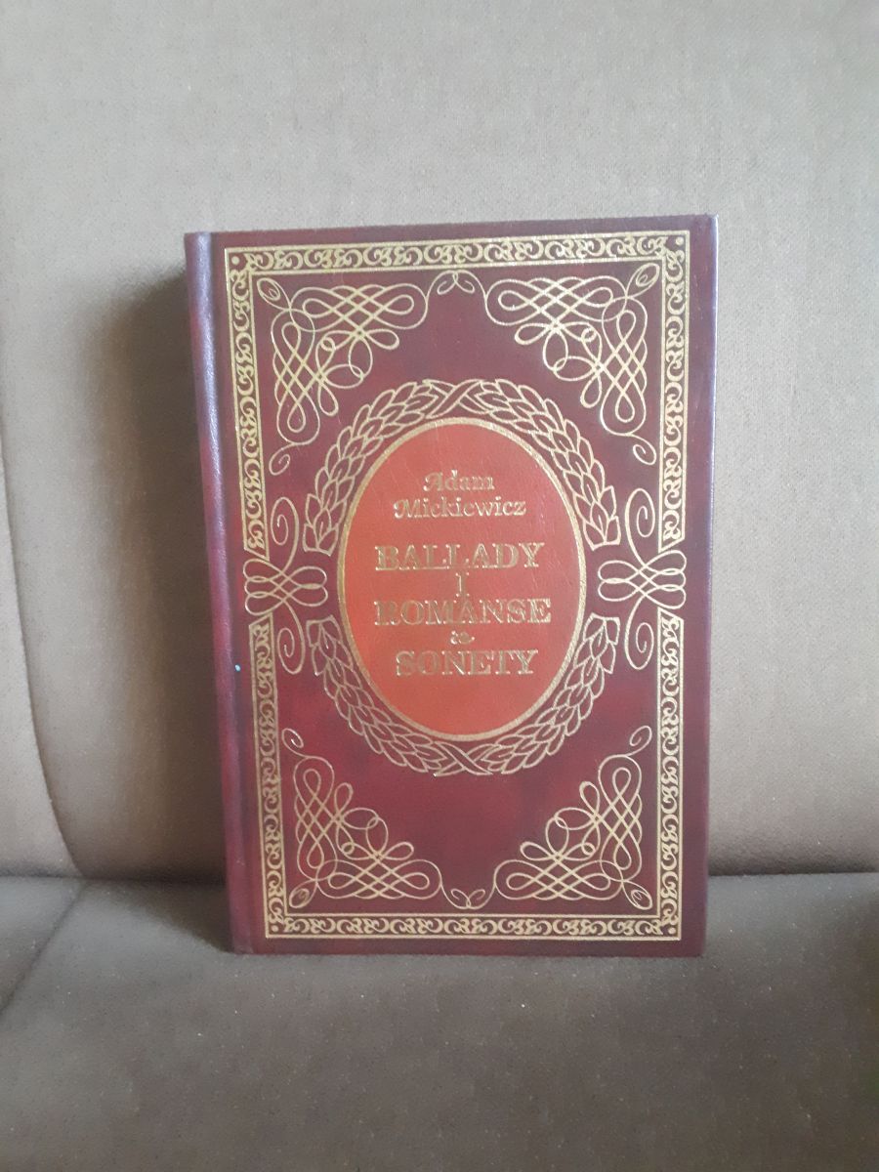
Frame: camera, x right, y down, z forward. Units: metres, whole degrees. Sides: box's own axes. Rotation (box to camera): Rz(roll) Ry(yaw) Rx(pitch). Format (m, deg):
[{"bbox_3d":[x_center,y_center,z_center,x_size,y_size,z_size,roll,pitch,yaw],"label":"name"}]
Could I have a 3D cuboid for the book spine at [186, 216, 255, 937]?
[{"bbox_3d":[-0.061,0.007,0.272,0.010,0.208,0.024,-1,9,3],"label":"book spine"}]

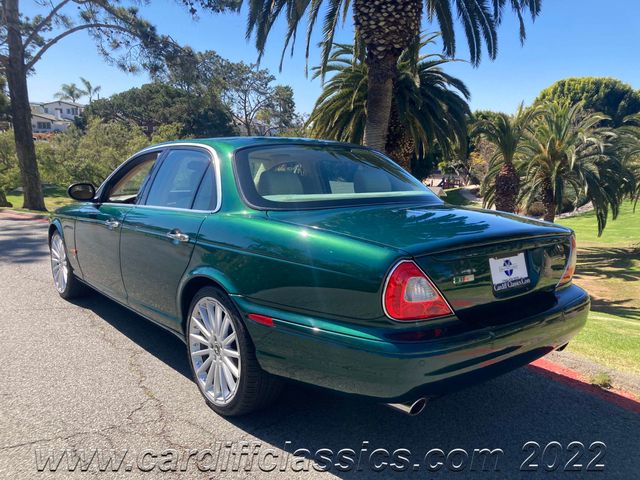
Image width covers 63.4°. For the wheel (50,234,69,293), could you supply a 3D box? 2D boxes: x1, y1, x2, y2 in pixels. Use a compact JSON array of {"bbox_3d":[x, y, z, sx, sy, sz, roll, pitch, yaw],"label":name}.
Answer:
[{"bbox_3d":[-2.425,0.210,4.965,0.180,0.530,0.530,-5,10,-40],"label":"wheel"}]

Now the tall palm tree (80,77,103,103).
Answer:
[{"bbox_3d":[-46.344,-28.699,105.000,4.500,9.500,4.500,1,7,0],"label":"tall palm tree"}]

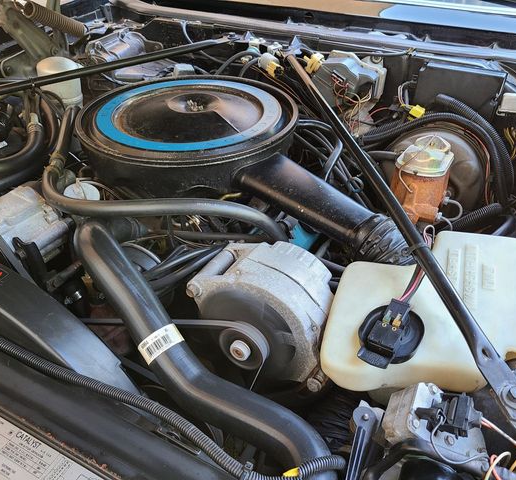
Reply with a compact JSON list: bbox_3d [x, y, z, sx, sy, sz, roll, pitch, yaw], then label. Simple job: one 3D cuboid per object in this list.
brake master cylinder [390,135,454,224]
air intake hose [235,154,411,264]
[{"bbox_3d":[0.293,-0.108,0.855,0.083,0.112,0.140,19,41,23],"label":"brake master cylinder"},{"bbox_3d":[0.106,-0.050,0.765,0.270,0.074,0.075,34,48,23],"label":"air intake hose"}]

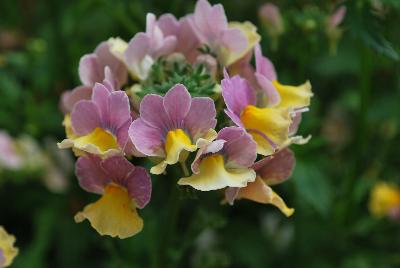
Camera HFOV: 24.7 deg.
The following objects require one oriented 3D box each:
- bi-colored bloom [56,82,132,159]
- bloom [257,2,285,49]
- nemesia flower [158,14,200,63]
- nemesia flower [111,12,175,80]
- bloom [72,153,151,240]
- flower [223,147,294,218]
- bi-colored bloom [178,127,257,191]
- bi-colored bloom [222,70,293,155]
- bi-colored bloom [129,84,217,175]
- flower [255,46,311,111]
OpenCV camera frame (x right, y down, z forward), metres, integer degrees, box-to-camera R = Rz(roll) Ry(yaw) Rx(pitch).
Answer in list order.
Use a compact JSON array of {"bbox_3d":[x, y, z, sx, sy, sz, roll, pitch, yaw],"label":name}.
[{"bbox_3d":[-0.029,-0.004,0.254,0.019,0.019,0.015,12,17,25],"label":"bi-colored bloom"},{"bbox_3d":[0.028,-0.042,0.360,0.010,0.018,0.010,0,24,0],"label":"bloom"},{"bbox_3d":[-0.007,-0.029,0.290,0.019,0.019,0.015,0,29,0],"label":"nemesia flower"},{"bbox_3d":[-0.017,-0.027,0.280,0.019,0.019,0.015,-16,39,-32],"label":"nemesia flower"},{"bbox_3d":[-0.024,0.017,0.250,0.020,0.021,0.015,4,14,9],"label":"bloom"},{"bbox_3d":[0.017,0.014,0.262,0.017,0.017,0.019,17,21,-12],"label":"flower"},{"bbox_3d":[0.005,0.007,0.247,0.021,0.017,0.015,0,19,0],"label":"bi-colored bloom"},{"bbox_3d":[0.016,-0.006,0.254,0.016,0.021,0.021,9,25,31],"label":"bi-colored bloom"},{"bbox_3d":[-0.007,-0.001,0.247,0.023,0.023,0.015,2,12,5],"label":"bi-colored bloom"},{"bbox_3d":[0.025,-0.017,0.272,0.016,0.017,0.021,-7,24,-3],"label":"flower"}]

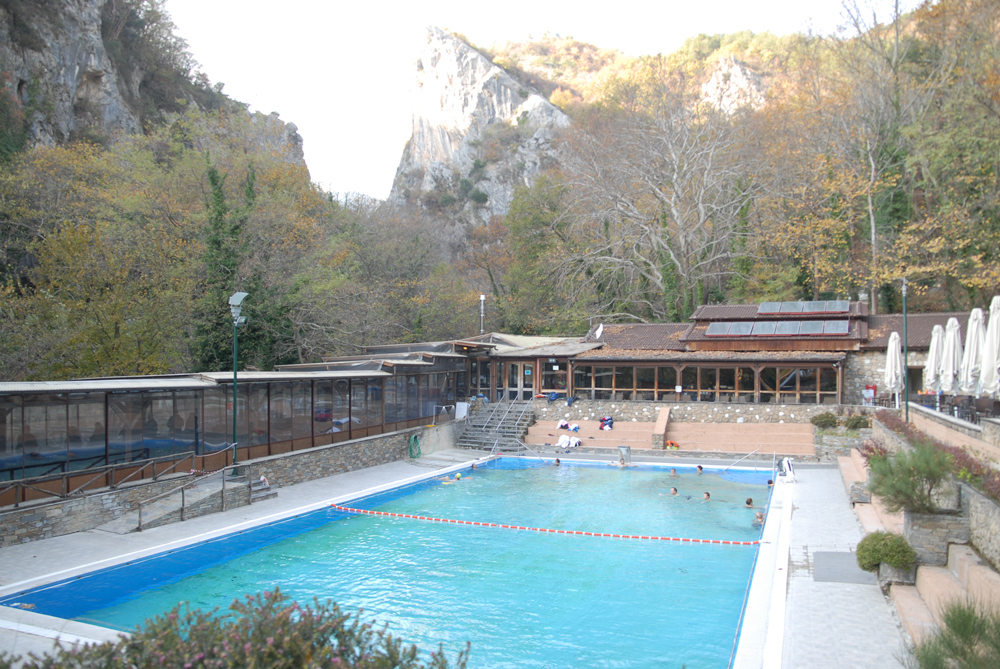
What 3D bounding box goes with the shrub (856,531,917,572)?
[{"bbox_3d":[6.197,3.450,11.142,0.820,0.580,0.750,-1,-4,23],"label":"shrub"}]

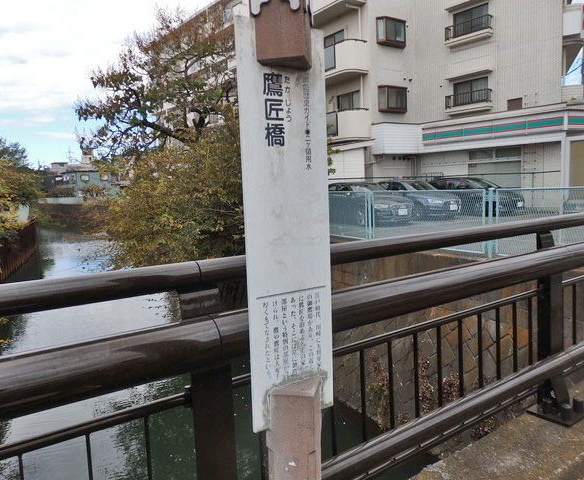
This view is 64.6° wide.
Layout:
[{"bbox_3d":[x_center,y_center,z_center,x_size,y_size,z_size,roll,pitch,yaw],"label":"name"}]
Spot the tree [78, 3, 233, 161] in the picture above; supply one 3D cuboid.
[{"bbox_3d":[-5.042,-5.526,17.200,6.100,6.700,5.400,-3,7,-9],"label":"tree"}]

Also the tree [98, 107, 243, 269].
[{"bbox_3d":[-3.610,-1.398,14.200,4.800,5.500,4.400,-3,7,-9],"label":"tree"}]

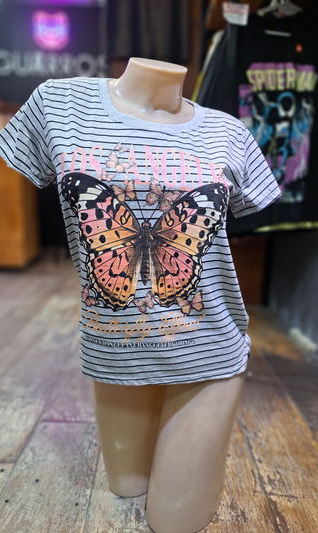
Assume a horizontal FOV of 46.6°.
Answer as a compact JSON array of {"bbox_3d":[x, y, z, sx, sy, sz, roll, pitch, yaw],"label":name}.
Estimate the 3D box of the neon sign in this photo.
[{"bbox_3d":[-1.101,-2.398,3.760,0.360,0.350,0.050,1,13,-2],"label":"neon sign"}]

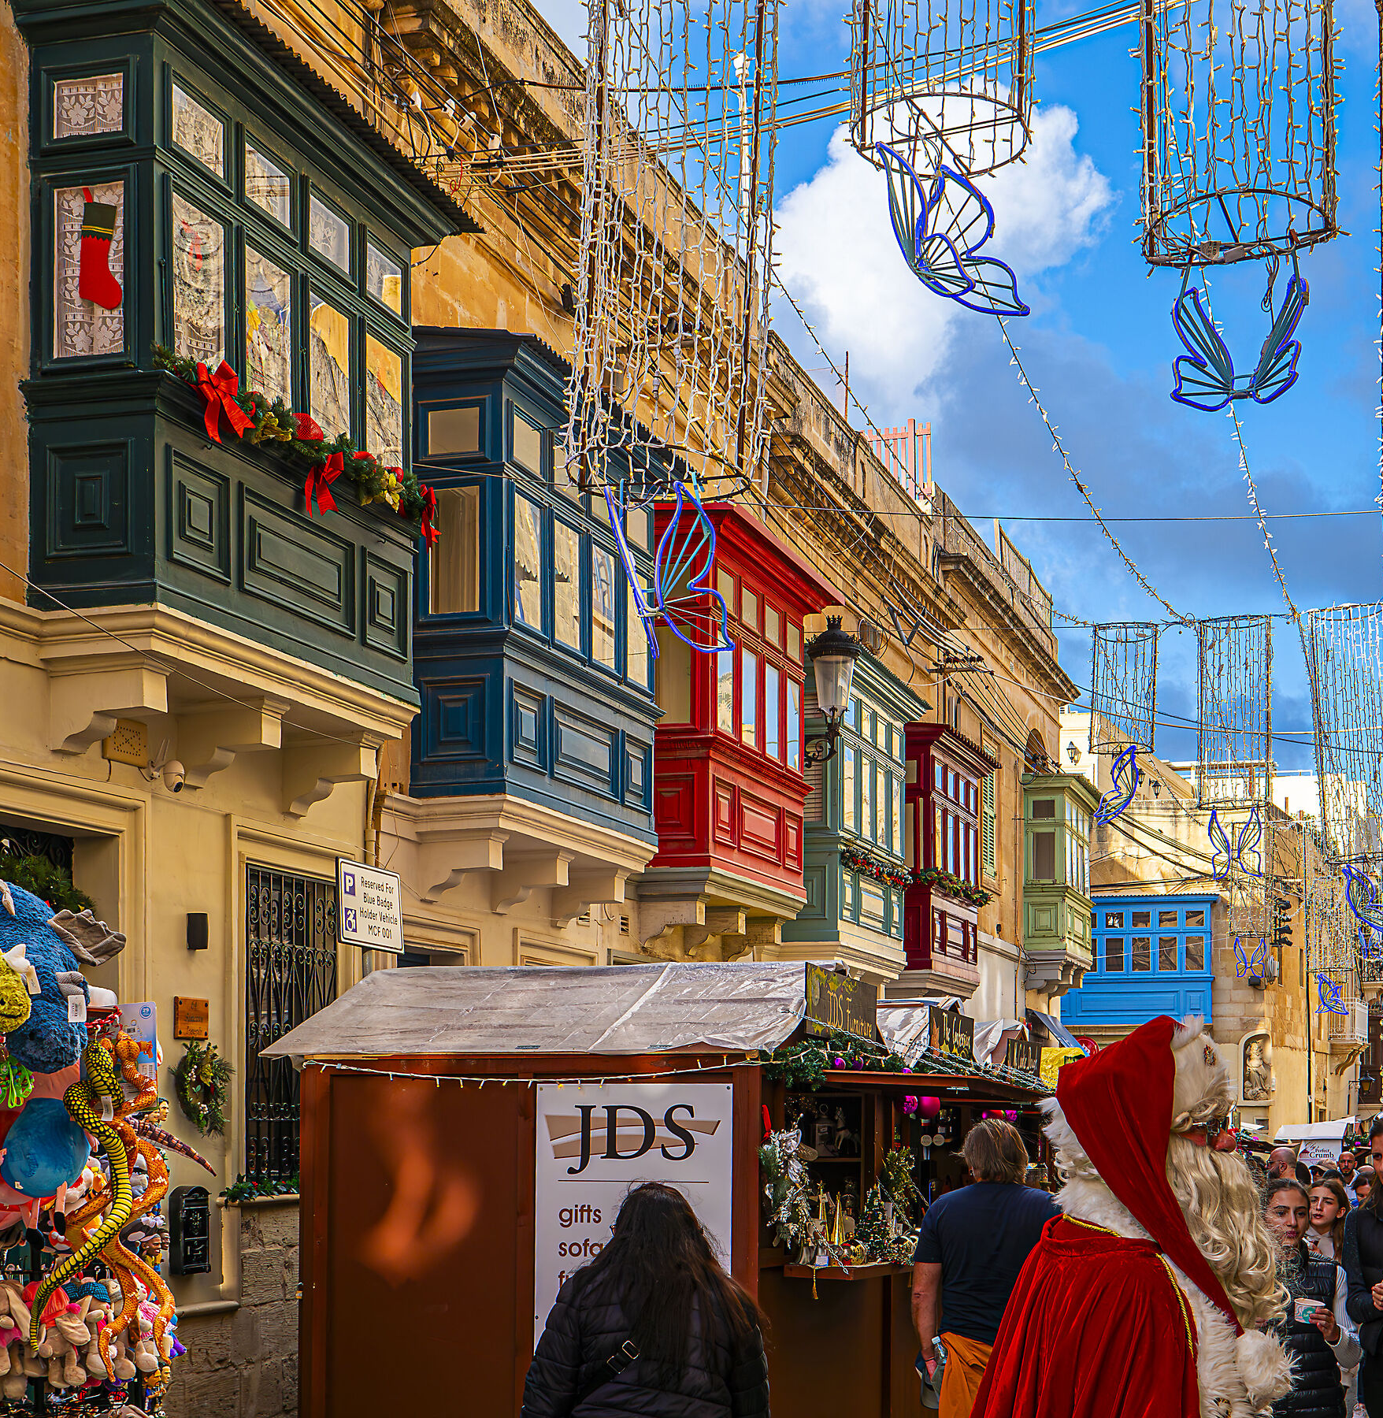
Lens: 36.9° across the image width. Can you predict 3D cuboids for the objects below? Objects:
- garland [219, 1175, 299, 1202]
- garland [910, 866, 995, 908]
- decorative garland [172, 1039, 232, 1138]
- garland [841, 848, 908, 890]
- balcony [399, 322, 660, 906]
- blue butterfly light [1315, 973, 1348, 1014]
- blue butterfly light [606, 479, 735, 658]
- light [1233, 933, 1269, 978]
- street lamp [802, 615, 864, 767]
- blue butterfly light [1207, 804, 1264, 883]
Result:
[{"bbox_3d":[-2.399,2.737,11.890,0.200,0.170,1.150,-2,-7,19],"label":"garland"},{"bbox_3d":[3.348,2.273,26.500,0.400,0.380,3.000,-2,-7,19],"label":"garland"},{"bbox_3d":[-2.680,2.084,11.392,0.140,0.520,0.480,-2,-7,19],"label":"decorative garland"},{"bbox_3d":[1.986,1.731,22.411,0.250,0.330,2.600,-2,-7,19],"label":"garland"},{"bbox_3d":[-1.101,-0.521,14.800,0.850,3.600,2.850,-2,-7,19],"label":"balcony"},{"bbox_3d":[14.809,6.576,48.000,0.750,0.950,0.400,-2,-7,17],"label":"blue butterfly light"},{"bbox_3d":[-0.127,-0.827,12.300,0.750,1.000,0.400,3,-7,-22],"label":"blue butterfly light"},{"bbox_3d":[12.930,5.722,48.000,0.770,0.950,0.350,-2,-7,15],"label":"light"},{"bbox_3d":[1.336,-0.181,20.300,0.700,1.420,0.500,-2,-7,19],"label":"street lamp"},{"bbox_3d":[7.920,1.945,30.200,0.780,1.030,0.350,-2,-7,15],"label":"blue butterfly light"}]

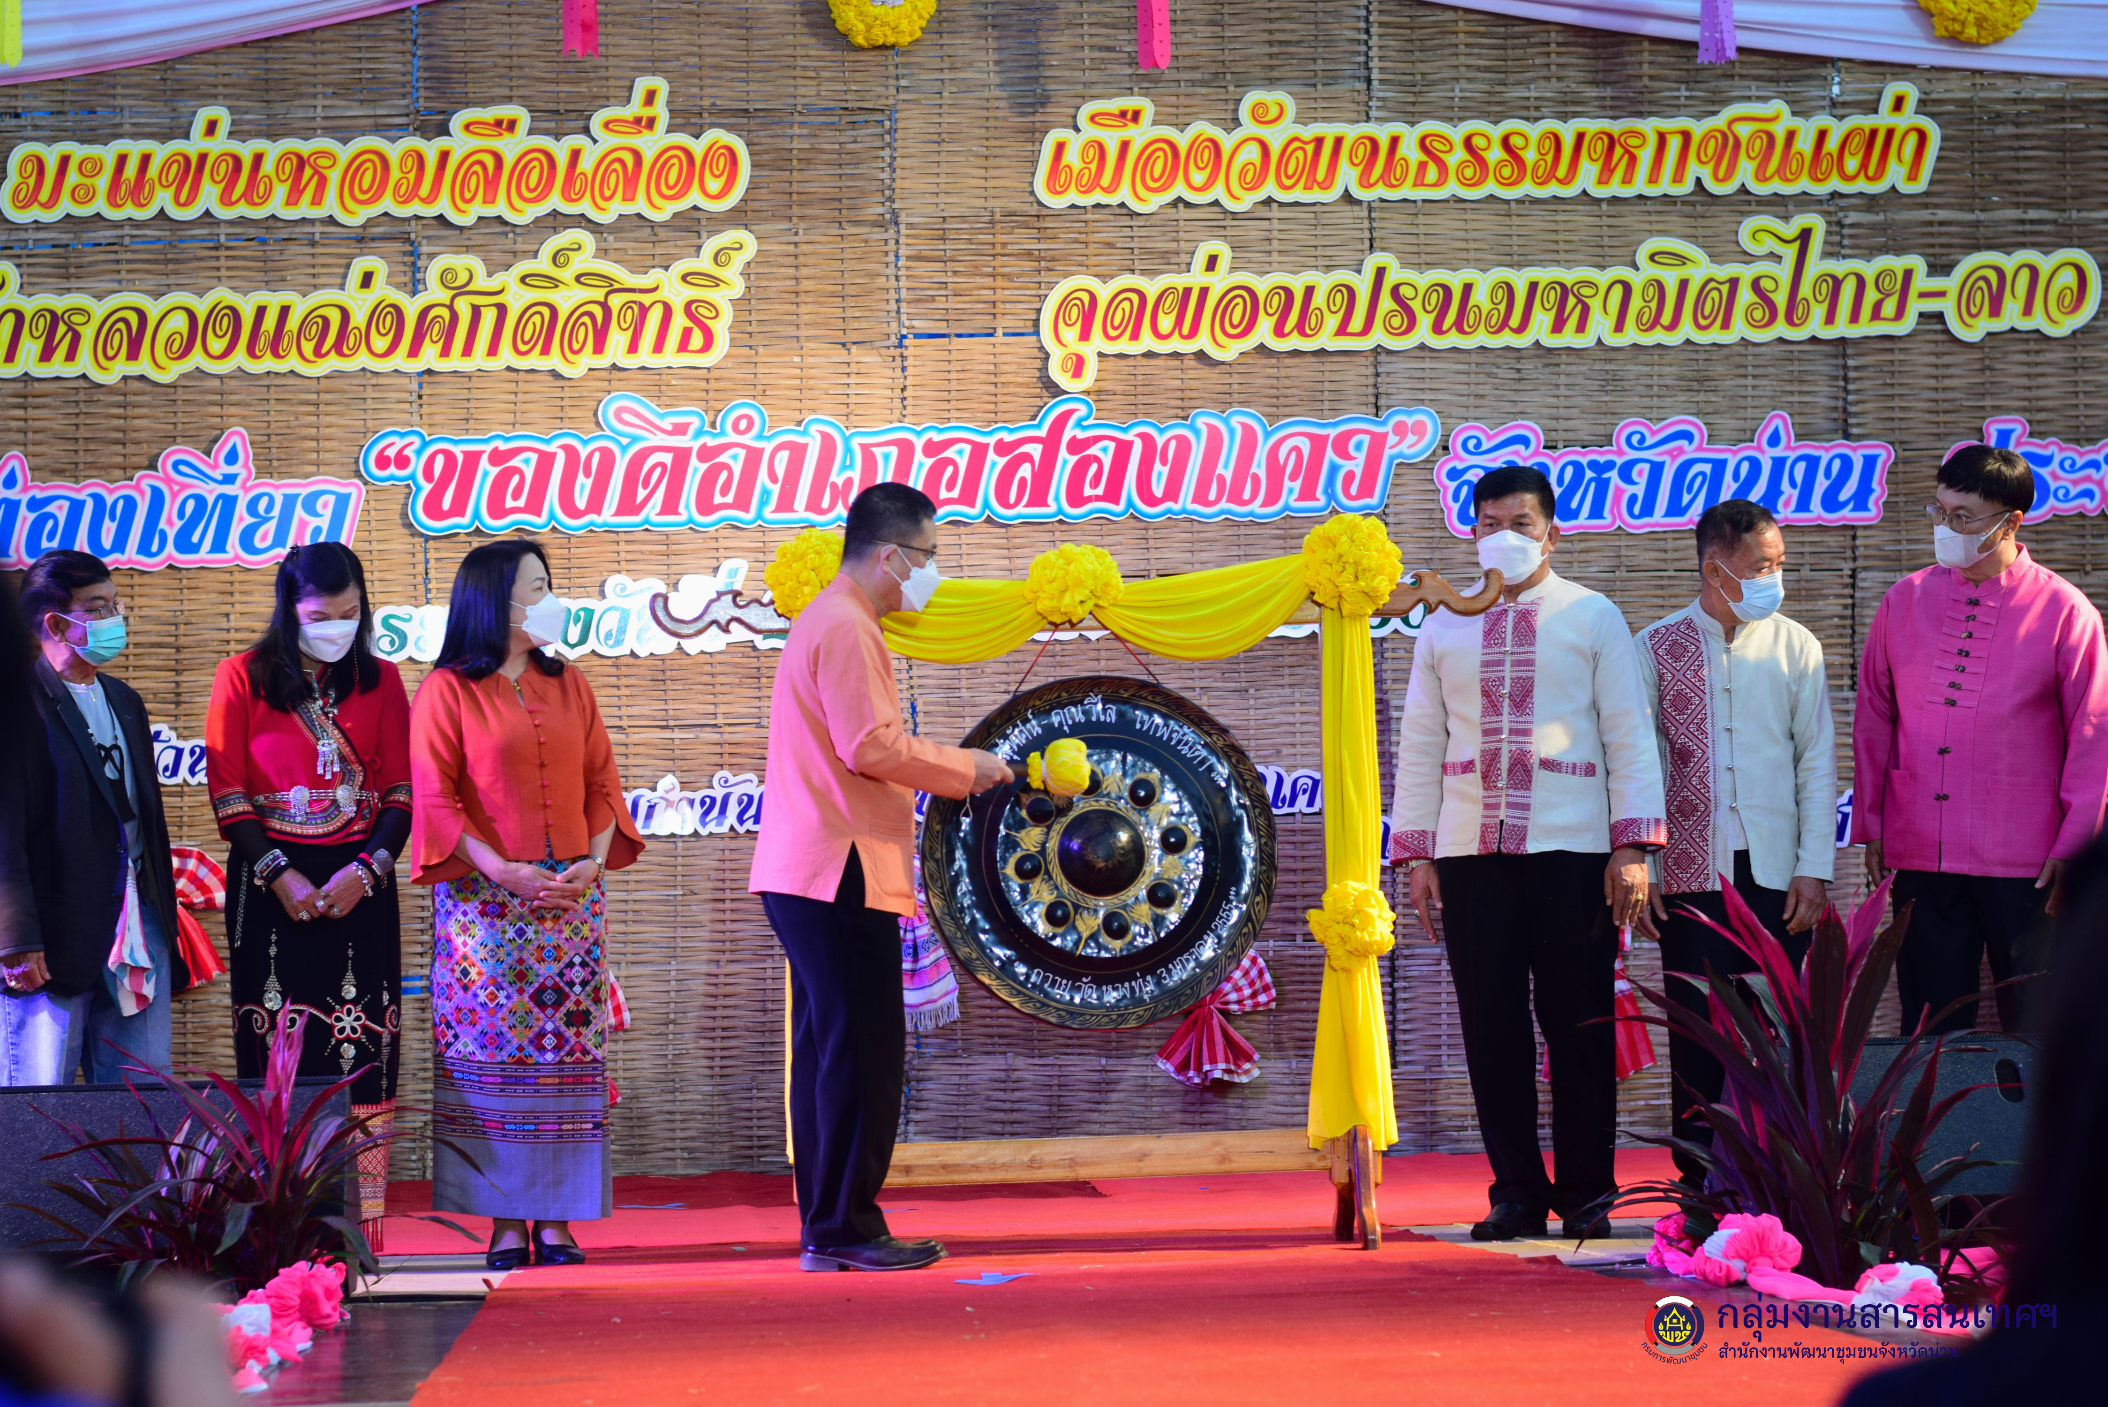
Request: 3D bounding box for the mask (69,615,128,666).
[{"bbox_3d":[-2.068,-0.135,9.500,0.085,0.112,0.130,-1,0,40],"label":"mask"}]

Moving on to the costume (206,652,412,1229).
[{"bbox_3d":[-1.649,0.527,9.720,0.460,1.280,0.320,-1,0,-17],"label":"costume"}]

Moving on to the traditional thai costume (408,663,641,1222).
[{"bbox_3d":[-1.160,0.523,9.620,0.500,1.220,0.340,-1,0,-22],"label":"traditional thai costume"}]

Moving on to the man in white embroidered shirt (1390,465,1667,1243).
[{"bbox_3d":[1.054,0.332,9.780,0.590,1.720,0.330,-1,0,17],"label":"man in white embroidered shirt"}]

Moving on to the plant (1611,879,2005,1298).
[{"bbox_3d":[1.545,0.780,8.950,0.800,0.830,0.740,-1,0,0],"label":"plant"}]

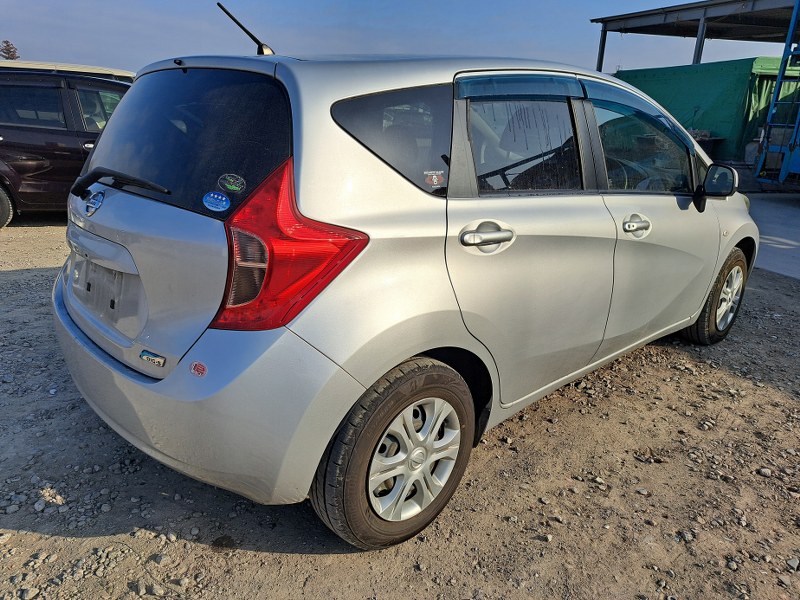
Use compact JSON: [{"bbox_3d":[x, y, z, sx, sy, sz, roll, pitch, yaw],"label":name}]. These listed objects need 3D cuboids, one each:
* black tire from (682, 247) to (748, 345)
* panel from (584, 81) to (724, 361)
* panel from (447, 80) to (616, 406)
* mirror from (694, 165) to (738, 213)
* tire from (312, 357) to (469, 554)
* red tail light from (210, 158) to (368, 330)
[{"bbox_3d":[1.925,-0.036,3.398,0.608,0.605,0.193,-14,22,-40],"label":"black tire"},{"bbox_3d":[1.192,-0.381,2.600,1.285,1.145,0.205,-14,22,-40],"label":"panel"},{"bbox_3d":[0.423,-0.203,1.930,0.975,1.110,0.205,-14,22,-40],"label":"panel"},{"bbox_3d":[1.563,-0.541,2.704,0.180,0.235,0.195,-14,22,-40],"label":"mirror"},{"bbox_3d":[-0.008,0.452,1.729,0.608,0.605,0.193,-14,22,-40],"label":"tire"},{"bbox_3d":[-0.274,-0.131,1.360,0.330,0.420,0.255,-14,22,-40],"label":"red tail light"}]

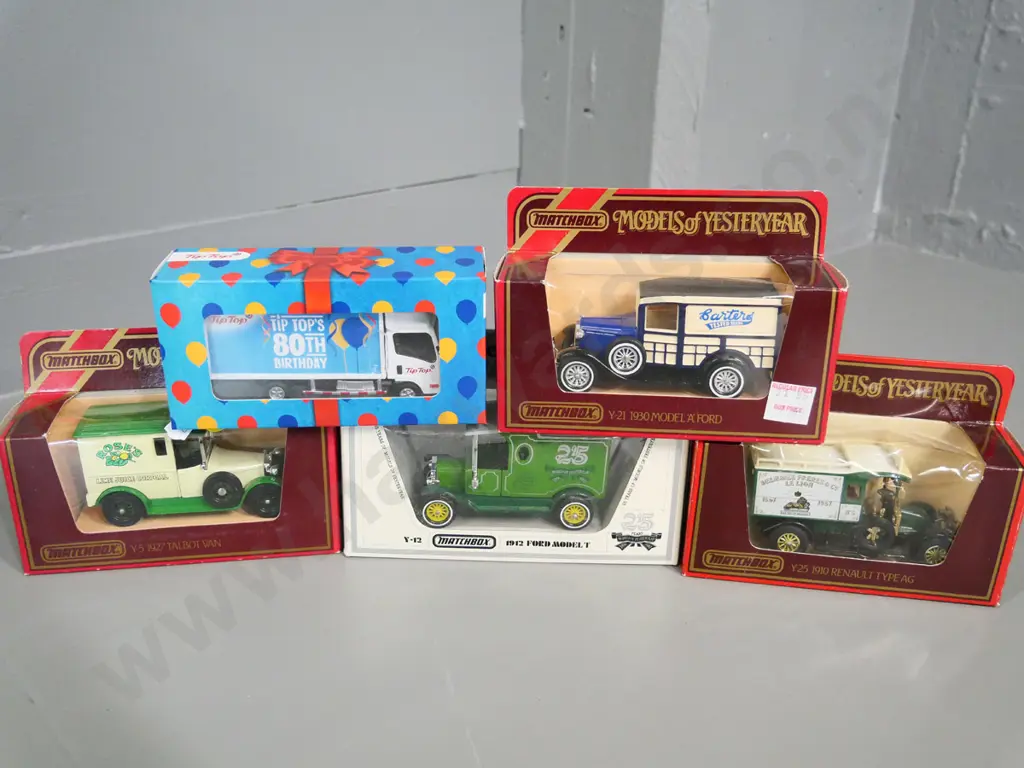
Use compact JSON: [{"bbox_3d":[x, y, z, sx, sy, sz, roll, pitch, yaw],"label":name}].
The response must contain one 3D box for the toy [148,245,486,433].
[{"bbox_3d":[-0.085,-0.022,0.475,0.145,0.071,0.048,-1,25,-3],"label":"toy"}]

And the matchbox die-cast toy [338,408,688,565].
[{"bbox_3d":[0.001,0.030,0.502,0.165,0.104,0.049,2,22,0],"label":"matchbox die-cast toy"}]

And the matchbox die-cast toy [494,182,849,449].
[{"bbox_3d":[0.069,-0.033,0.460,0.147,0.103,0.049,2,23,5],"label":"matchbox die-cast toy"}]

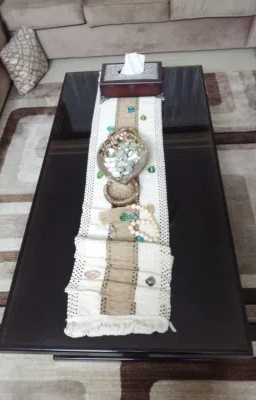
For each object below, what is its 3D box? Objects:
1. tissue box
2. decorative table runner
[{"bbox_3d":[0.021,-0.551,1.394,0.278,0.077,0.161,0,56,6],"label":"tissue box"},{"bbox_3d":[-0.013,-0.133,1.142,0.303,0.025,1.200,-1,56,5],"label":"decorative table runner"}]

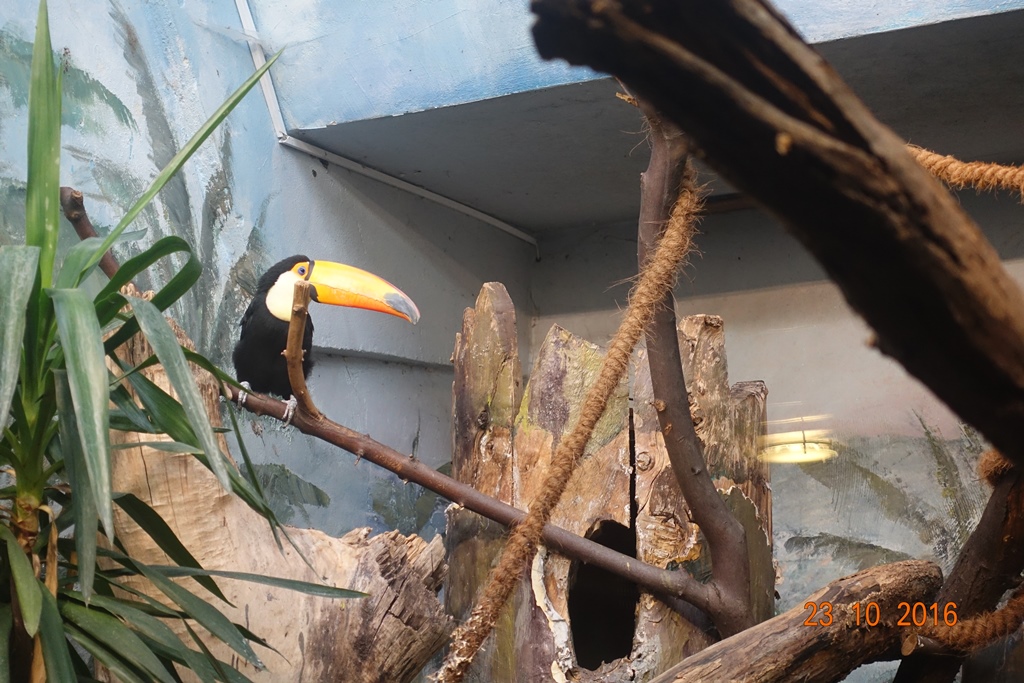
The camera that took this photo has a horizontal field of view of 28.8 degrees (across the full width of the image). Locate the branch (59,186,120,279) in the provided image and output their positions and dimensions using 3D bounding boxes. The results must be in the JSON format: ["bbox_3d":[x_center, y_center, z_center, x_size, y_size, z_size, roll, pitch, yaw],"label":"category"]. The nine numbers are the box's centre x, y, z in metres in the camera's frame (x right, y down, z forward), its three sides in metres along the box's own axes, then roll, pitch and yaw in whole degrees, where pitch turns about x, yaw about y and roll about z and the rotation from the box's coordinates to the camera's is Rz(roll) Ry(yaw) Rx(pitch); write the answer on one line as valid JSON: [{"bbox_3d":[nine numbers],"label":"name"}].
[{"bbox_3d":[-0.690,-0.178,3.250,0.055,0.175,0.050,-30,-5,0],"label":"branch"}]

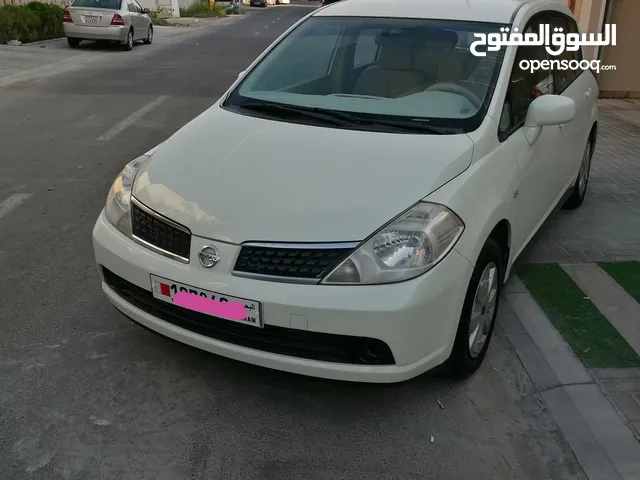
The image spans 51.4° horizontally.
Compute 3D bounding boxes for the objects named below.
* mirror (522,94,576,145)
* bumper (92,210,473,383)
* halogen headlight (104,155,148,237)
[{"bbox_3d":[1.066,-0.549,3.057,0.215,0.235,0.160,11,23,27],"label":"mirror"},{"bbox_3d":[-0.284,0.165,2.719,1.660,0.490,0.565,11,23,27],"label":"bumper"},{"bbox_3d":[-0.793,-0.218,2.940,0.345,0.250,0.485,11,23,27],"label":"halogen headlight"}]

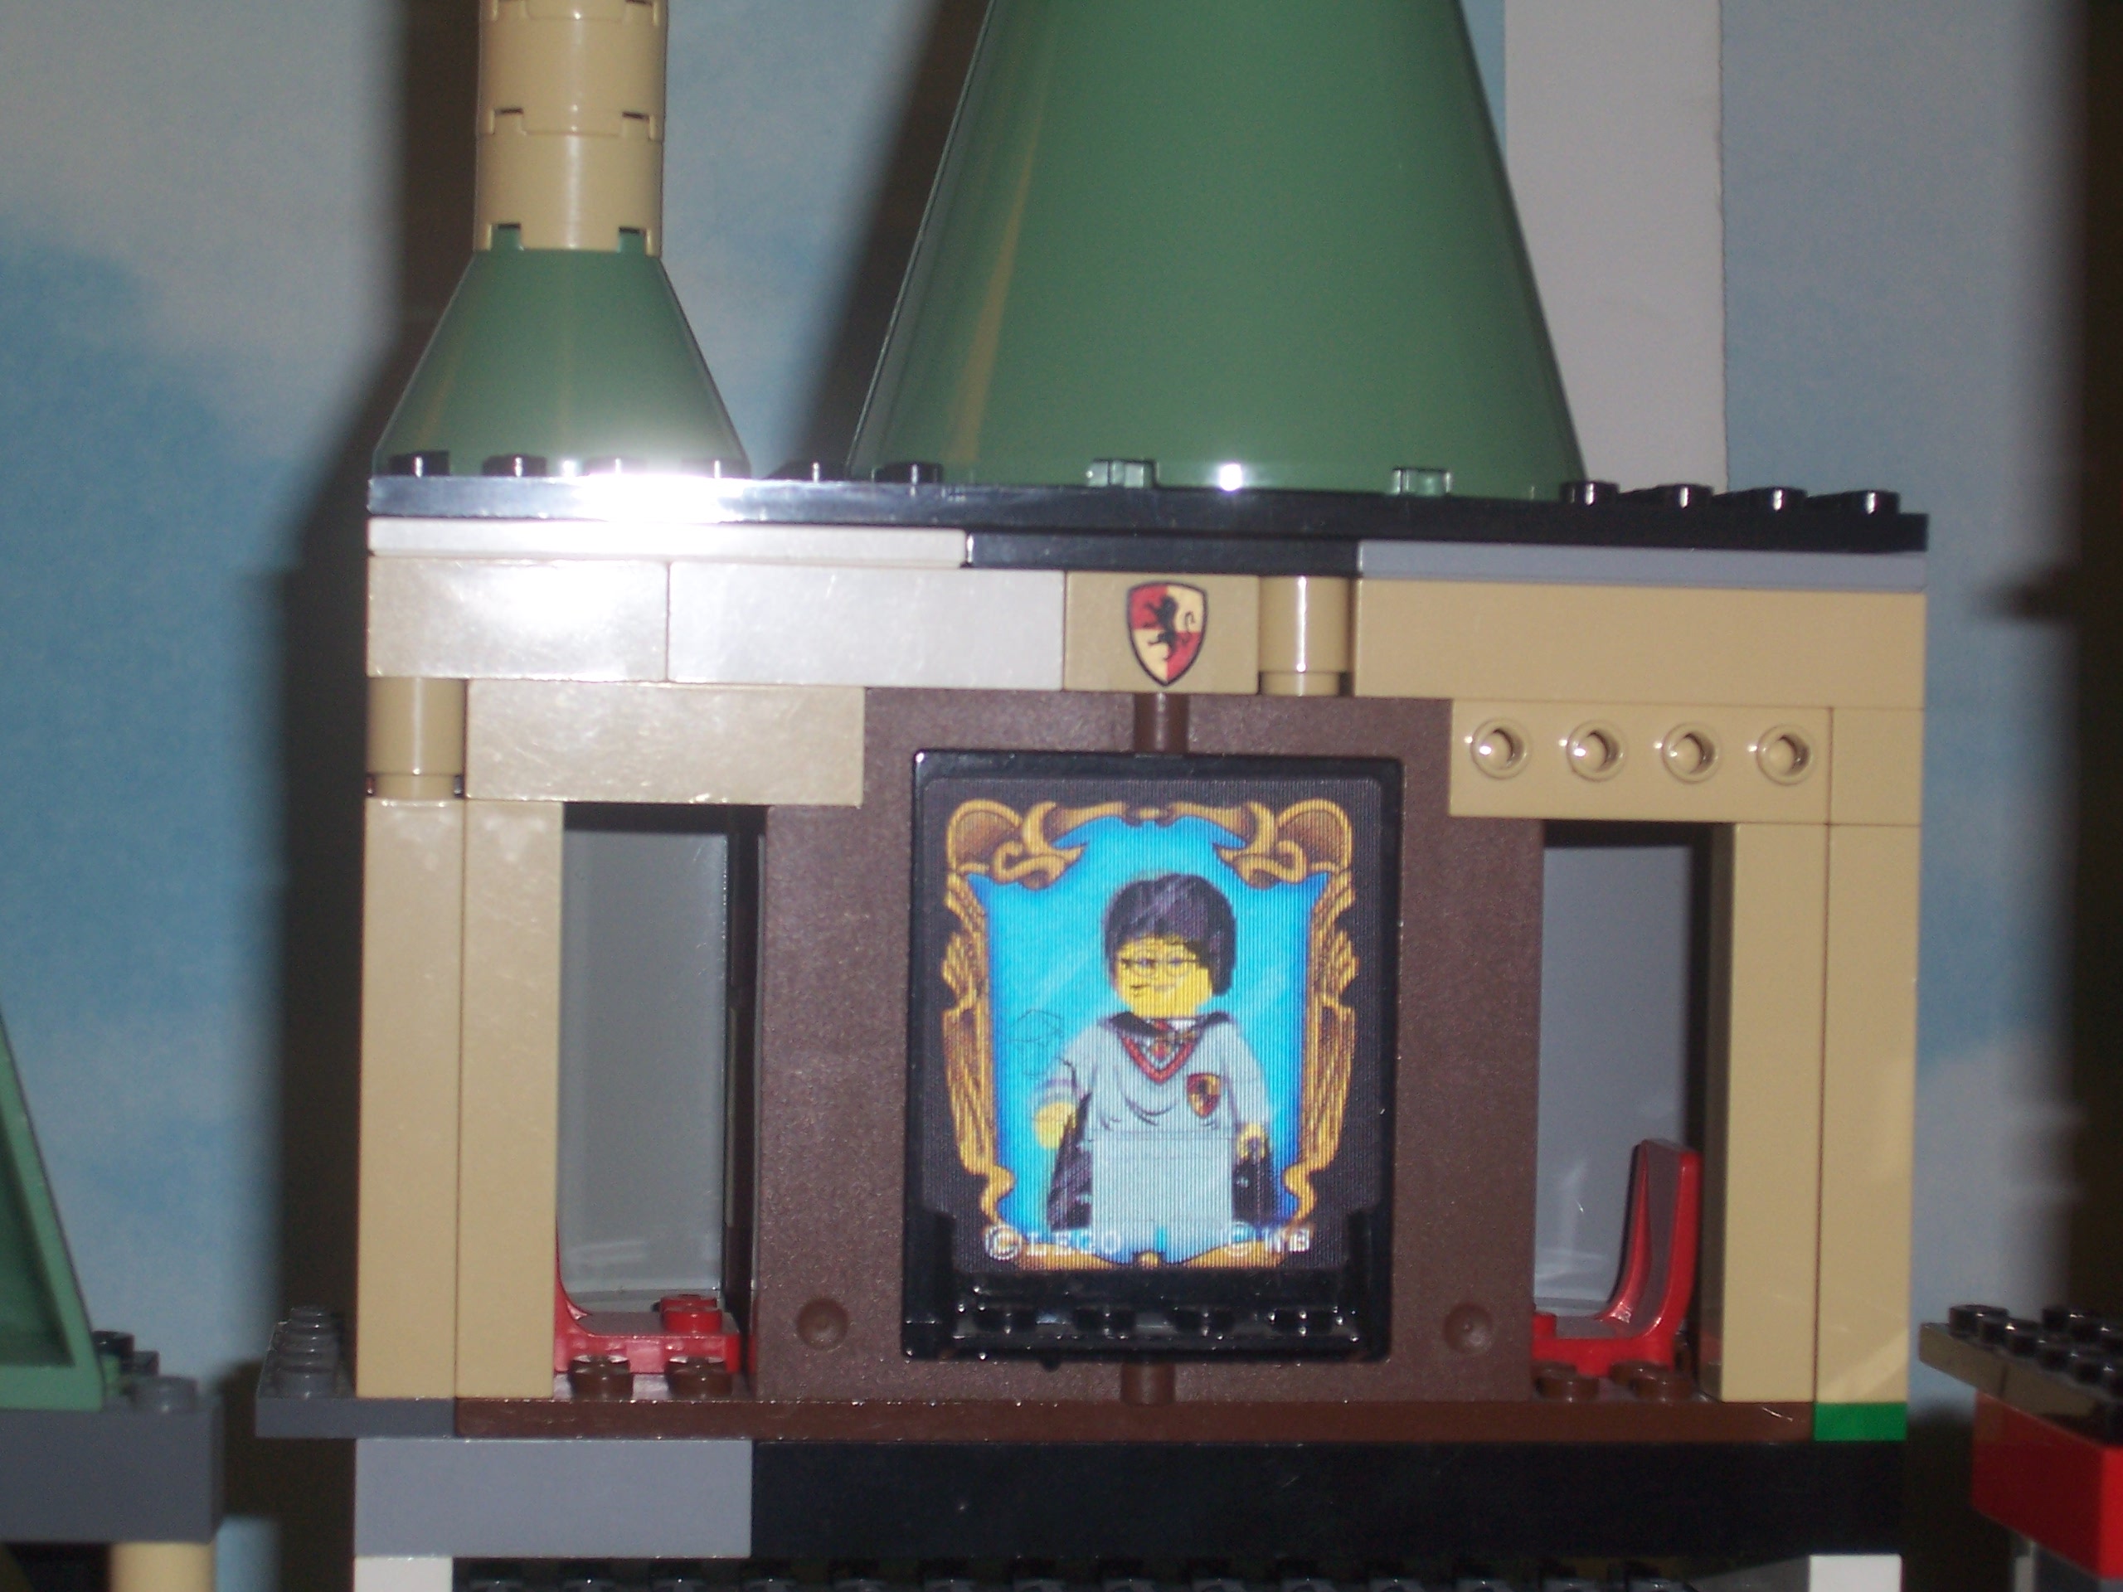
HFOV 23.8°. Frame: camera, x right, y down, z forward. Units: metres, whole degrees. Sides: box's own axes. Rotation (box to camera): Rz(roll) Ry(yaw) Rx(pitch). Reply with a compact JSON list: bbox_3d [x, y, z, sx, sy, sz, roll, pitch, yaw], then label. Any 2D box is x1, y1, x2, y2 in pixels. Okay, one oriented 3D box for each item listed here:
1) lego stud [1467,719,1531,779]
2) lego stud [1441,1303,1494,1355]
[{"bbox_3d":[0.036,-0.004,0.412,0.005,0.005,0.002,1,1,-7],"label":"lego stud"},{"bbox_3d":[0.033,0.044,0.413,0.004,0.004,0.001,1,1,-7],"label":"lego stud"}]

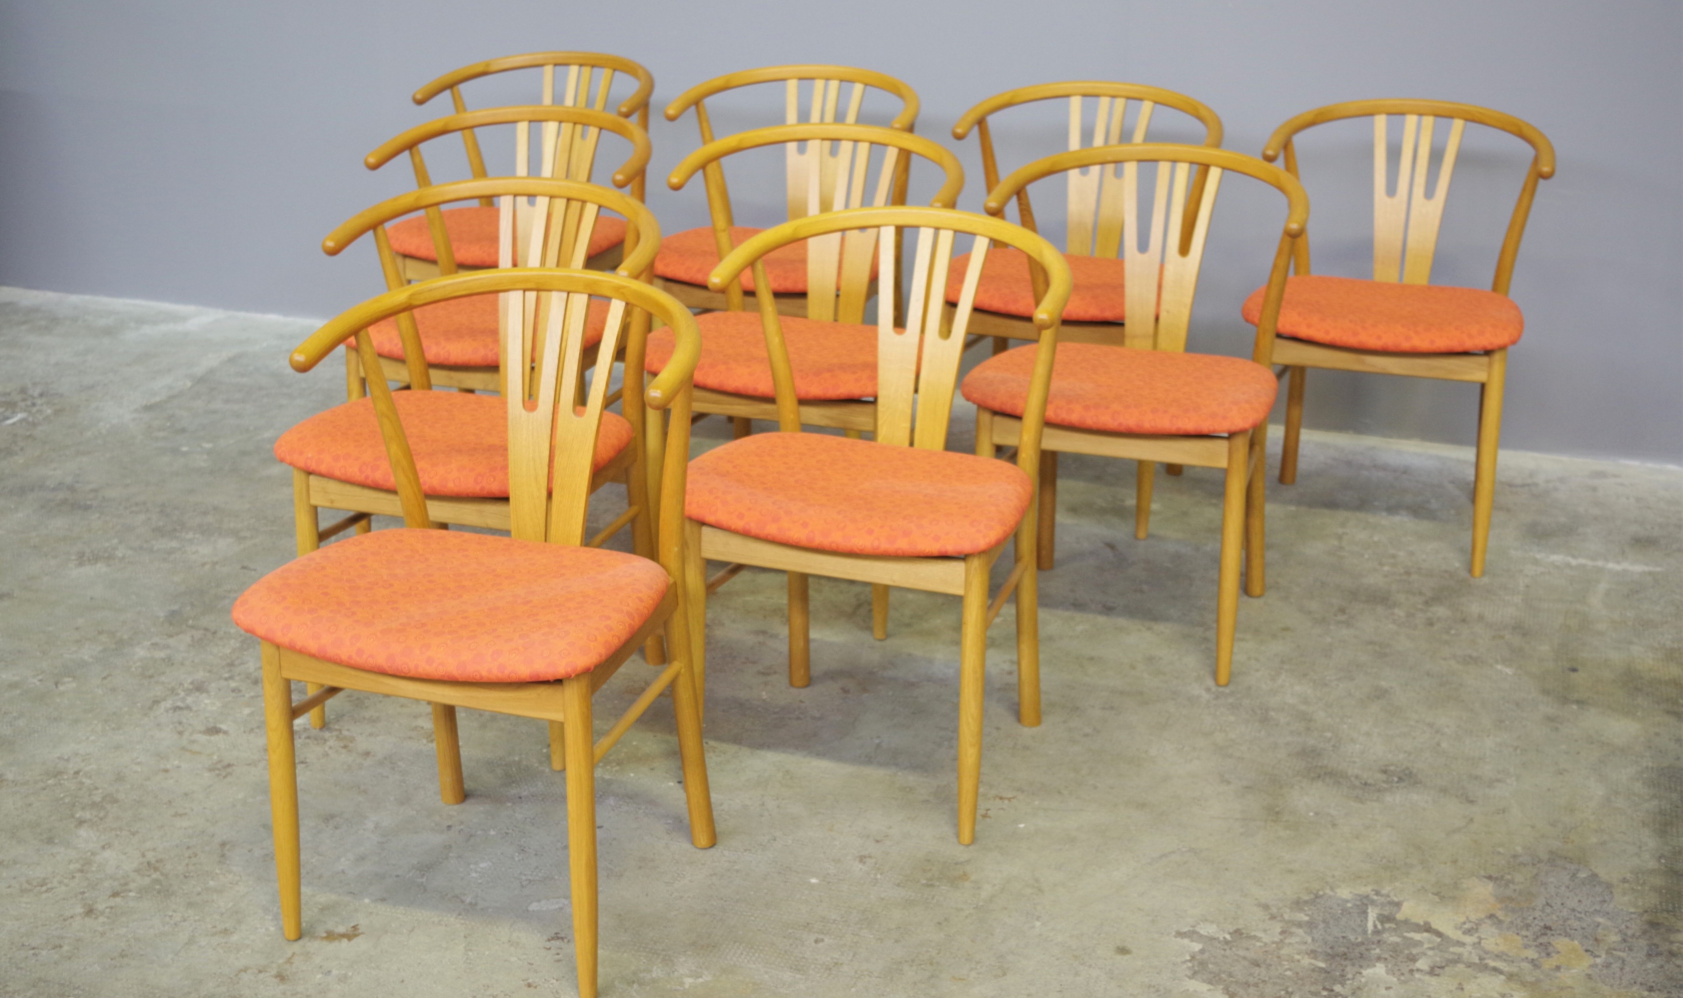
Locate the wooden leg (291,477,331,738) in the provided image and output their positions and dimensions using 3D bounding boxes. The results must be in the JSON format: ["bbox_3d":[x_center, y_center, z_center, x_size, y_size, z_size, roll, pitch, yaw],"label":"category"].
[{"bbox_3d":[-0.796,0.149,3.236,0.034,0.419,0.034,7,21,18],"label":"wooden leg"}]

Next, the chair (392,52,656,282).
[{"bbox_3d":[-0.655,-0.527,4.587,0.518,0.781,0.503,7,21,19],"label":"chair"}]

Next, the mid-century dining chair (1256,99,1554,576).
[{"bbox_3d":[1.035,-0.321,4.043,0.518,0.781,0.503,7,21,18],"label":"mid-century dining chair"}]

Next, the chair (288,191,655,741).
[{"bbox_3d":[-0.533,-0.063,3.298,0.518,0.781,0.503,7,21,18],"label":"chair"}]

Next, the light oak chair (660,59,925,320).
[{"bbox_3d":[-0.109,-0.469,4.433,0.518,0.781,0.503,7,21,18],"label":"light oak chair"}]

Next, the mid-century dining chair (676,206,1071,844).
[{"bbox_3d":[0.057,0.013,3.096,0.518,0.781,0.503,7,21,19],"label":"mid-century dining chair"}]

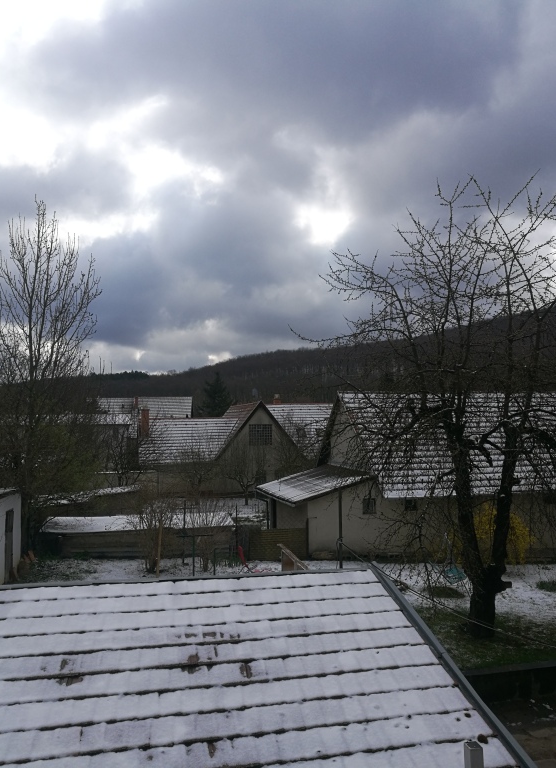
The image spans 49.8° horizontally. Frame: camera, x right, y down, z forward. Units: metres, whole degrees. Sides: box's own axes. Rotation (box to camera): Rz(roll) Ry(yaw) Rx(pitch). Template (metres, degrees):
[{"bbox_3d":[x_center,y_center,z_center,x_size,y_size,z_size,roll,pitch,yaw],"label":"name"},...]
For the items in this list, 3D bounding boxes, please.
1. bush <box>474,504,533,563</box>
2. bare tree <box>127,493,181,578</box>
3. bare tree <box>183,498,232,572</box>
[{"bbox_3d":[7.500,5.017,20.100,2.000,2.050,1.500,0,-2,-12],"label":"bush"},{"bbox_3d":[-3.587,4.343,17.400,1.450,2.400,1.400,0,-2,-12],"label":"bare tree"},{"bbox_3d":[-2.083,4.418,17.700,1.450,2.150,1.400,0,-2,-12],"label":"bare tree"}]

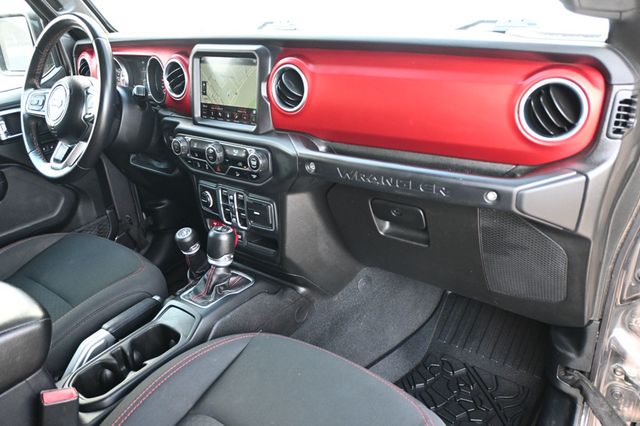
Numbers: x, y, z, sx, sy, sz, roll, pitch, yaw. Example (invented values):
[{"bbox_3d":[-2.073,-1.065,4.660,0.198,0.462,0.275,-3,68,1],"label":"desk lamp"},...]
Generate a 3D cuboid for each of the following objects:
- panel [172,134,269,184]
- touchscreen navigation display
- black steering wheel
[{"bbox_3d":[-0.207,-0.114,1.073,0.285,0.080,0.040,15,25,37],"label":"panel"},{"bbox_3d":[-0.184,-0.251,1.054,0.175,0.132,0.025,15,20,37],"label":"touchscreen navigation display"},{"bbox_3d":[-0.568,-0.260,1.180,0.372,0.372,0.095,15,6,37],"label":"black steering wheel"}]

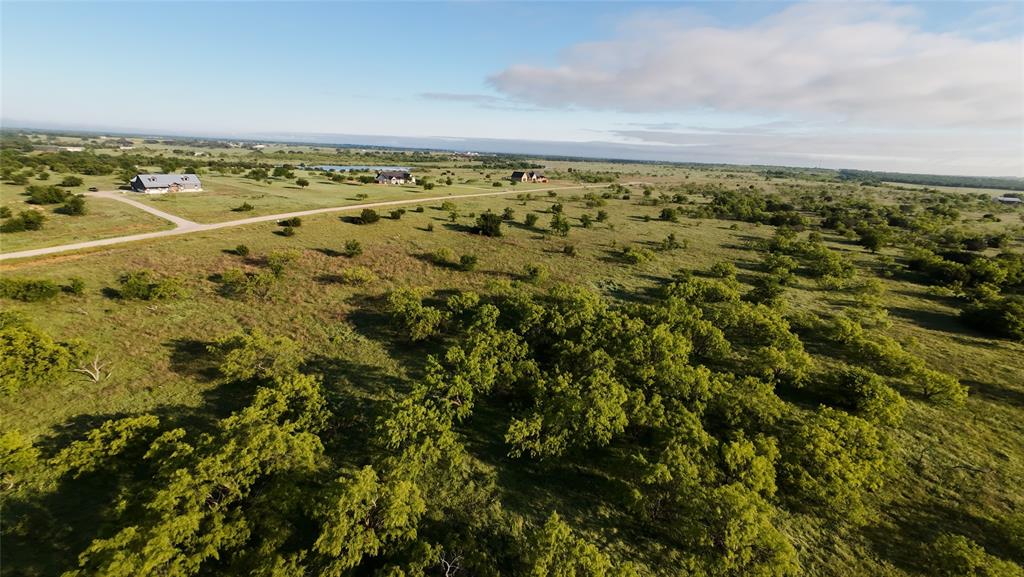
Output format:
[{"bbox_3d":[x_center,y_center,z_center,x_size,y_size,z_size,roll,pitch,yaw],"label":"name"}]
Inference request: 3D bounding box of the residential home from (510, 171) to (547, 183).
[{"bbox_3d":[17.030,-106.180,311.940,29.100,8.200,19.400,-16,29,-38],"label":"residential home"}]

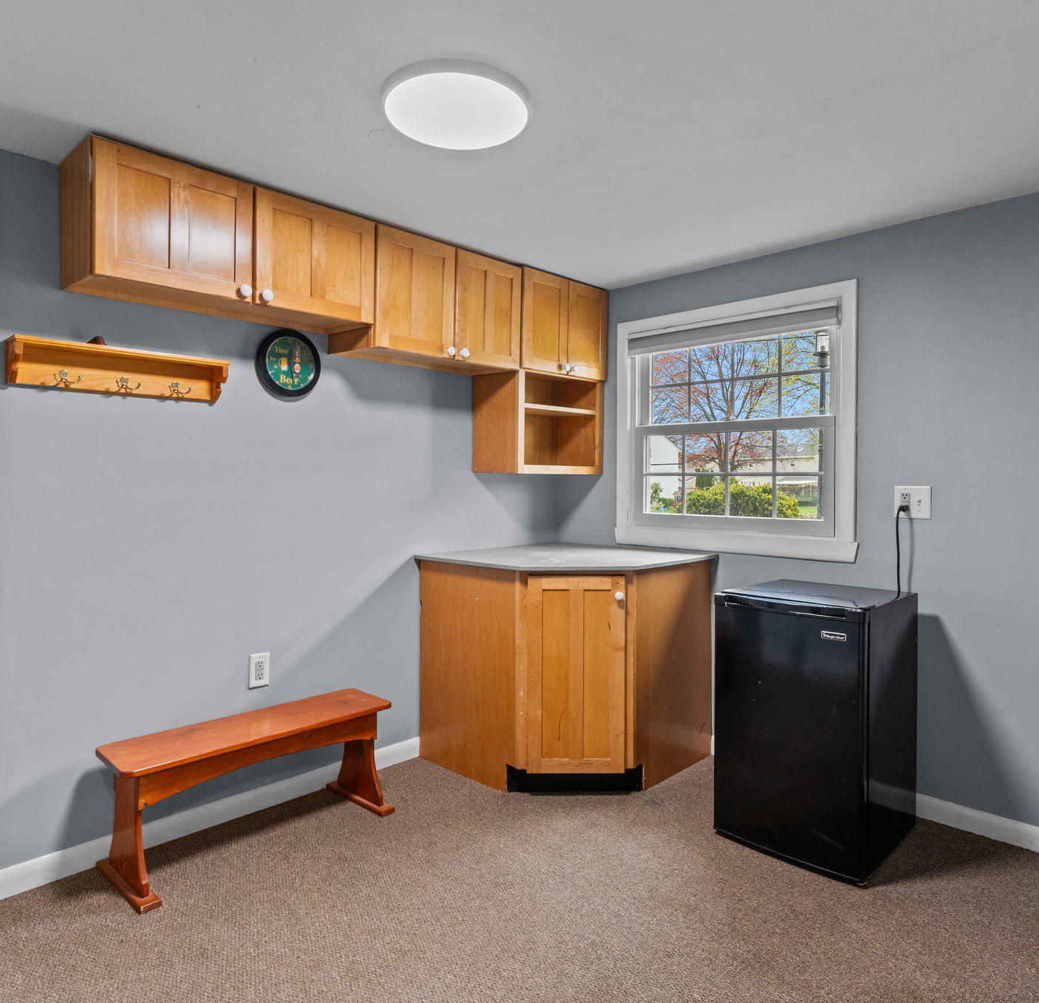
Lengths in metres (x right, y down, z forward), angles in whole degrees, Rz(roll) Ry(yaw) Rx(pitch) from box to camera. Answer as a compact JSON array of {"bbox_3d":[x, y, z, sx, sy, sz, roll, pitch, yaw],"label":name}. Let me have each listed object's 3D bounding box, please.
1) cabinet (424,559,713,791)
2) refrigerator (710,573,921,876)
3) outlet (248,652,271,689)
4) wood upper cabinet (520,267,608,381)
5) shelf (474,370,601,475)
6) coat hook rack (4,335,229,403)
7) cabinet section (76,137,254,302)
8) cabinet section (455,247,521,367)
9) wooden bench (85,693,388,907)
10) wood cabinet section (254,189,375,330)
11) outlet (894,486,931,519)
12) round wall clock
[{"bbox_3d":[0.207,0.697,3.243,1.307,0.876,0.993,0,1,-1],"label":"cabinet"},{"bbox_3d":[1.052,0.738,2.503,0.492,0.837,0.556,2,2,43],"label":"refrigerator"},{"bbox_3d":[-0.959,0.626,2.625,0.010,0.124,0.076,2,2,44],"label":"outlet"},{"bbox_3d":[0.111,-0.818,3.460,0.324,0.440,0.601,2,2,44],"label":"wood upper cabinet"},{"bbox_3d":[0.102,-0.362,3.478,0.304,0.459,0.601,2,2,44],"label":"shelf"},{"bbox_3d":[-1.234,-0.400,2.233,0.119,0.128,0.602,2,2,44],"label":"coat hook rack"},{"bbox_3d":[-1.127,-0.823,2.227,0.322,0.379,0.460,1,2,44],"label":"cabinet section"},{"bbox_3d":[-0.240,-0.808,3.139,0.322,0.443,0.384,1,2,44],"label":"cabinet section"},{"bbox_3d":[-0.897,0.955,2.435,0.367,0.394,0.924,2,2,44],"label":"wooden bench"},{"bbox_3d":[-0.806,-0.831,2.556,0.322,0.379,0.460,1,2,44],"label":"wood cabinet section"},{"bbox_3d":[1.440,0.004,2.600,0.121,0.119,0.010,2,2,44],"label":"outlet"},{"bbox_3d":[-0.864,-0.515,2.665,0.045,0.257,0.257,2,2,44],"label":"round wall clock"}]

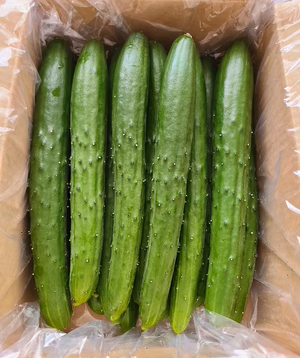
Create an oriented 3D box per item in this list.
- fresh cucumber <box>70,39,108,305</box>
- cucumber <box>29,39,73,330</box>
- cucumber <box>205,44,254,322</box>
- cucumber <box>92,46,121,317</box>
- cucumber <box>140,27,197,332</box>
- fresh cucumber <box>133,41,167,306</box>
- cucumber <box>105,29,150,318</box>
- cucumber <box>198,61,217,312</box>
[{"bbox_3d":[-0.070,-0.019,0.339,0.041,0.039,0.302,-1,79,0],"label":"fresh cucumber"},{"bbox_3d":[-0.088,-0.013,0.287,0.039,0.036,0.287,-4,75,-1],"label":"cucumber"},{"bbox_3d":[0.091,-0.010,0.332,0.043,0.042,0.317,5,79,1],"label":"cucumber"},{"bbox_3d":[-0.042,-0.014,0.306,0.033,0.033,0.286,1,75,0],"label":"cucumber"},{"bbox_3d":[0.019,-0.016,0.280,0.036,0.036,0.288,8,75,2],"label":"cucumber"},{"bbox_3d":[0.000,-0.023,0.311,0.035,0.035,0.283,3,75,1],"label":"fresh cucumber"},{"bbox_3d":[-0.021,-0.019,0.283,0.033,0.033,0.282,2,75,1],"label":"cucumber"},{"bbox_3d":[0.067,-0.009,0.364,0.042,0.041,0.306,4,79,1],"label":"cucumber"}]

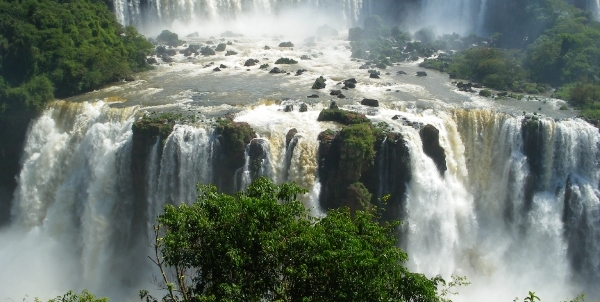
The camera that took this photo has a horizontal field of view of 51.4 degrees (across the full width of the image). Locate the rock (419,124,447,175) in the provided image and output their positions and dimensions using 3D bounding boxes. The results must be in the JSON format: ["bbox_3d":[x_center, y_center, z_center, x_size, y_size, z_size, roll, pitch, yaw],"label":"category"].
[{"bbox_3d":[30.680,-0.350,144.500,5.600,11.000,5.000,0,16,0],"label":"rock"}]

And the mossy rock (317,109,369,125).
[{"bbox_3d":[10.250,-8.320,150.480,11.800,2.900,5.500,0,16,0],"label":"mossy rock"}]

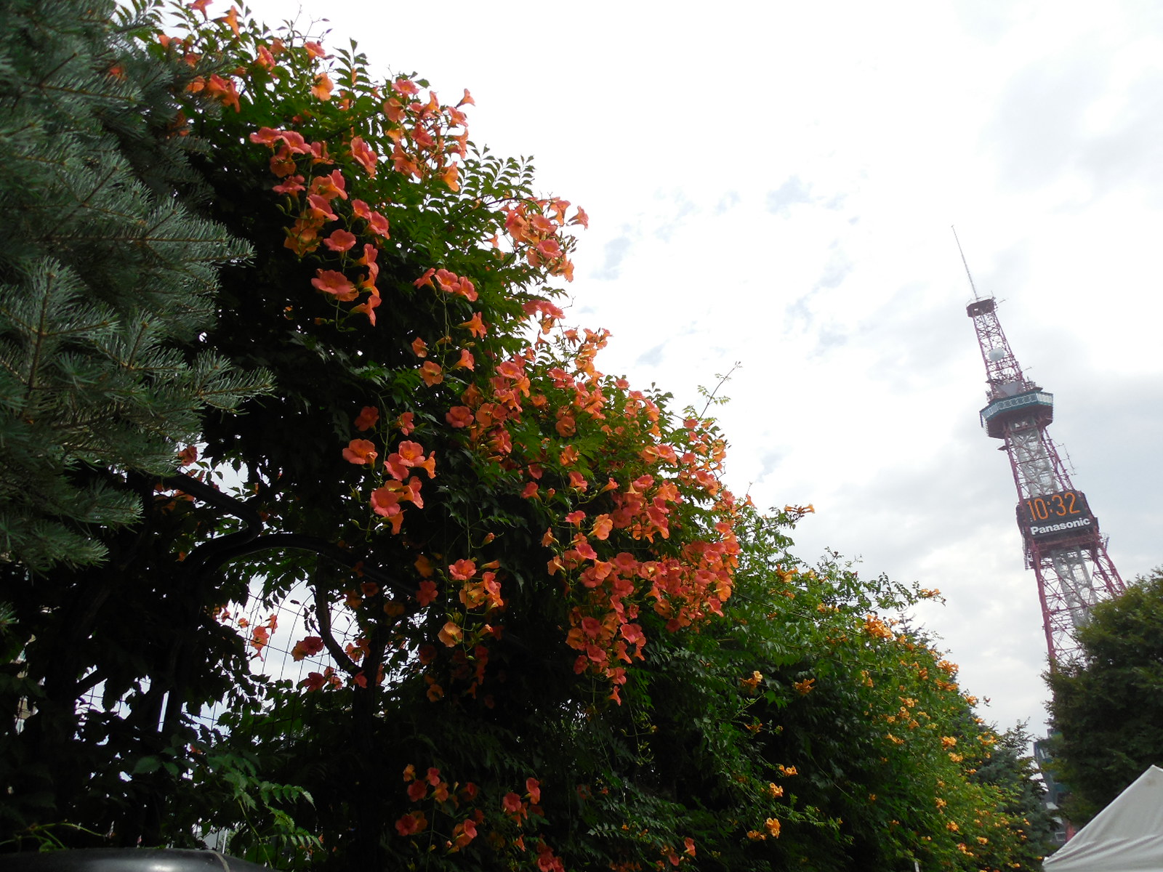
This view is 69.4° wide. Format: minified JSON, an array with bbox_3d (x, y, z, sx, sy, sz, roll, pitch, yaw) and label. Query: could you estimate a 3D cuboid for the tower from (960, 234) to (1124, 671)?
[{"bbox_3d":[97.552,11.103,177.737,33.000,147.000,33.000,-15,-31,21],"label":"tower"}]

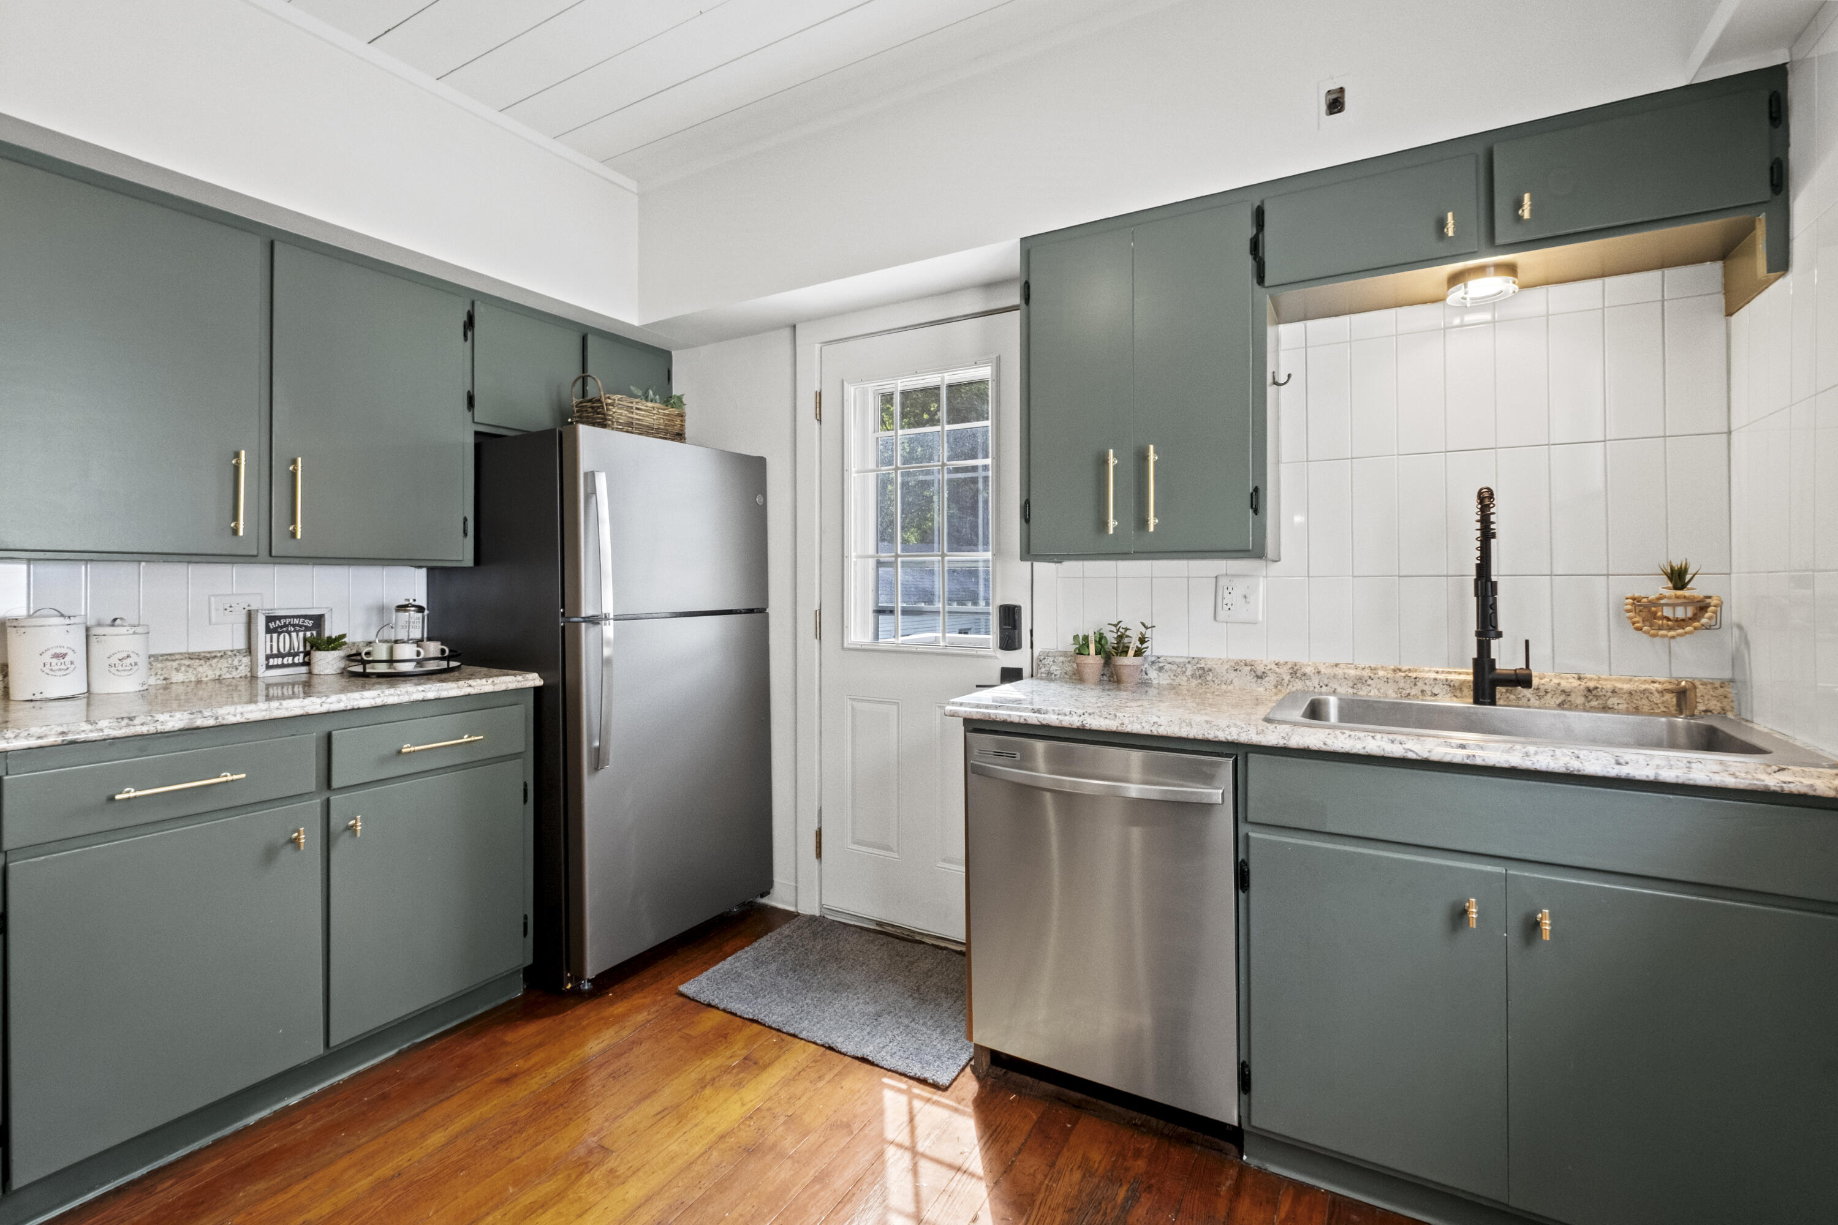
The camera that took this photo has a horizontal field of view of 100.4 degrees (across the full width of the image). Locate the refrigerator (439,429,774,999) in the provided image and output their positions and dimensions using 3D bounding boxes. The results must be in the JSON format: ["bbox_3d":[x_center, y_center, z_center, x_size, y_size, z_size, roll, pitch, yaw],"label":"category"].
[{"bbox_3d":[-1.118,0.274,2.787,0.870,1.690,0.790,0,1,30],"label":"refrigerator"}]

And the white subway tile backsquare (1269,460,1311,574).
[{"bbox_3d":[1.006,-0.251,2.090,0.100,0.305,0.010,0,1,28],"label":"white subway tile backsquare"}]

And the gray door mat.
[{"bbox_3d":[-0.176,1.112,2.308,0.912,0.012,0.612,0,1,30],"label":"gray door mat"}]

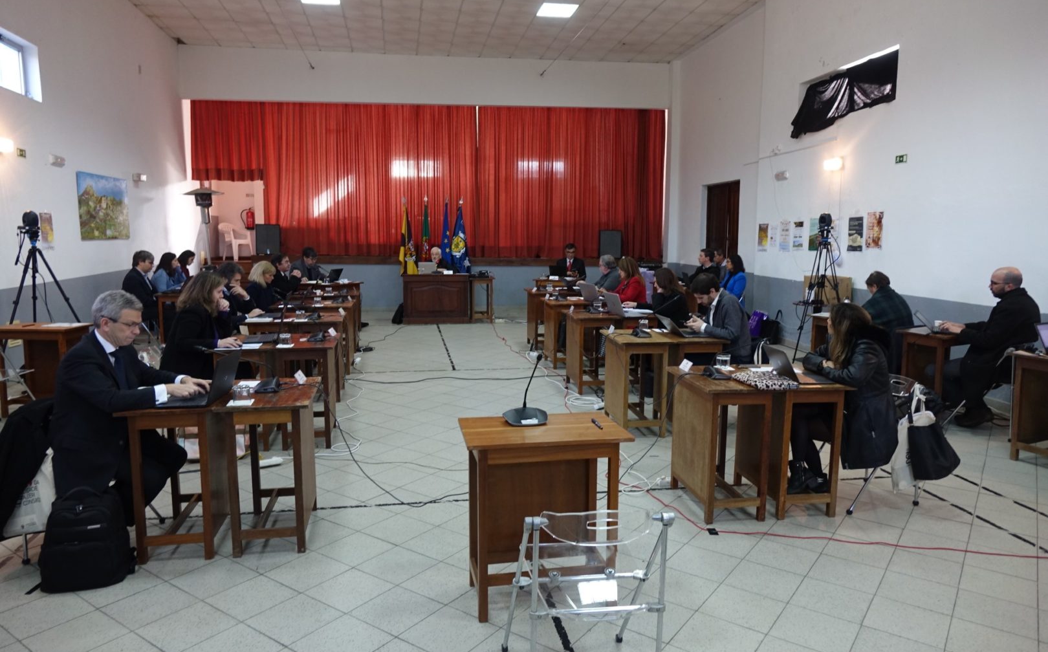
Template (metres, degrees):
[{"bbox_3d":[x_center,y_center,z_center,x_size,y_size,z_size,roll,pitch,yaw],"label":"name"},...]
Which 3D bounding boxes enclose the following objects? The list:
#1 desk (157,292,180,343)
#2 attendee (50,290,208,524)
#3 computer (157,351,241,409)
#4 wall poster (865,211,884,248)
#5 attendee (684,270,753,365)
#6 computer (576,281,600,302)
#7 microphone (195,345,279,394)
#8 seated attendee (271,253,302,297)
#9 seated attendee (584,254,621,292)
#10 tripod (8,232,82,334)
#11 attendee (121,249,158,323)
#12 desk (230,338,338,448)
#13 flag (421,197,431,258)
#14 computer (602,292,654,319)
[{"bbox_3d":[-4.578,-0.068,9.344,0.430,0.755,0.690,-1,8,-10],"label":"desk"},{"bbox_3d":[-1.978,0.481,3.517,0.740,1.310,0.520,-1,8,-10],"label":"attendee"},{"bbox_3d":[-1.644,0.259,3.532,0.310,0.230,0.360,-1,8,-5],"label":"computer"},{"bbox_3d":[4.075,-1.109,8.115,0.010,0.417,0.285,-1,8,-10],"label":"wall poster"},{"bbox_3d":[1.566,0.205,5.707,0.680,1.280,0.540,-1,8,-10],"label":"attendee"},{"bbox_3d":[0.895,-0.416,8.648,0.280,0.210,0.330,-5,9,-34],"label":"computer"},{"bbox_3d":[-1.519,0.223,3.739,0.430,0.245,0.190,-1,8,-10],"label":"microphone"},{"bbox_3d":[-3.079,-0.303,9.403,0.800,1.325,0.520,2,8,12],"label":"seated attendee"},{"bbox_3d":[1.081,-0.356,9.716,0.760,1.280,0.520,-1,8,-10],"label":"seated attendee"},{"bbox_3d":[-4.810,-0.143,7.036,1.100,1.600,1.100,-2,8,-15],"label":"tripod"},{"bbox_3d":[-5.541,-0.440,10.319,0.760,1.335,0.520,0,7,-4],"label":"attendee"},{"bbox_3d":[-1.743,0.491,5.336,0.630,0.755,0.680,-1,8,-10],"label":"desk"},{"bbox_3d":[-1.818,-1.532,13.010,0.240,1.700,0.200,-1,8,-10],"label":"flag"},{"bbox_3d":[1.008,-0.223,6.954,0.310,0.235,0.345,-2,8,-14],"label":"computer"}]

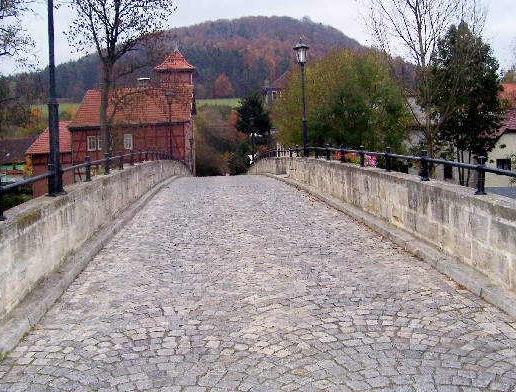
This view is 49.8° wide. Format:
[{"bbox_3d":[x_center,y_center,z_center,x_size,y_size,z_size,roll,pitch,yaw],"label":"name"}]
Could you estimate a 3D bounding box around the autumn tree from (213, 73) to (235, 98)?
[{"bbox_3d":[-16.775,-52.998,270.000,10.800,12.200,10.800,-2,1,0],"label":"autumn tree"}]

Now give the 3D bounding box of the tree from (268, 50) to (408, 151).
[{"bbox_3d":[6.388,-5.924,43.000,10.600,11.300,10.000,-2,1,0],"label":"tree"}]

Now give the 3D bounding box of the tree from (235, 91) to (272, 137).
[{"bbox_3d":[-0.792,-11.021,80.000,5.000,7.600,5.000,-2,1,0],"label":"tree"}]

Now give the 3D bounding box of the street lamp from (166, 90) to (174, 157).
[{"bbox_3d":[-4.617,-3.757,29.300,0.440,3.600,0.440,-2,1,0],"label":"street lamp"}]

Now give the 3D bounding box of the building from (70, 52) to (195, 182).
[{"bbox_3d":[-12.821,-7.511,59.653,11.600,15.600,9.500,-2,1,2],"label":"building"}]

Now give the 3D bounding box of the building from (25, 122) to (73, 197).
[{"bbox_3d":[-20.801,-3.797,59.196,4.700,8.600,7.500,-2,1,2],"label":"building"}]

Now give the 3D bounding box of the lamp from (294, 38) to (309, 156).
[{"bbox_3d":[1.434,-3.104,17.500,0.460,3.760,0.460,-2,1,0],"label":"lamp"}]

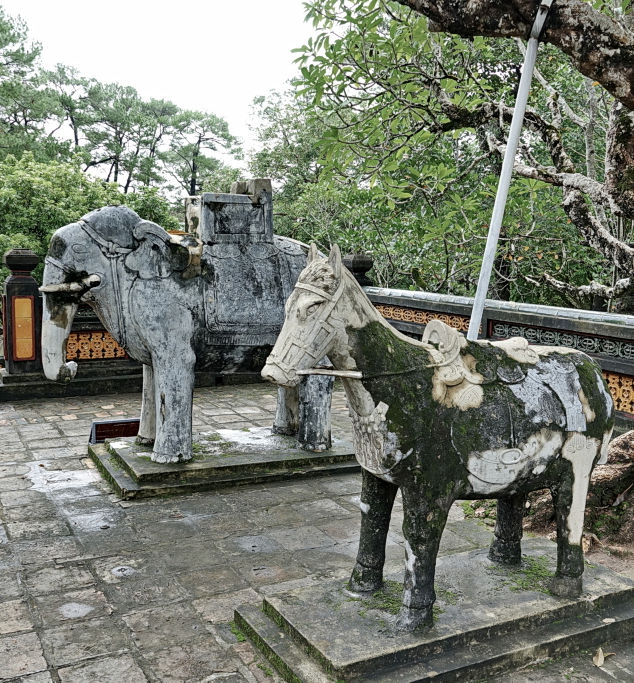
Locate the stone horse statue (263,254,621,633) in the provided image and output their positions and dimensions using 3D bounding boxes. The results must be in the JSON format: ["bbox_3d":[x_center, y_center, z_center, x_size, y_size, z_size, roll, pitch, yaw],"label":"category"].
[{"bbox_3d":[0.568,0.357,2.853,1.700,1.460,0.520,-1,7,-26],"label":"stone horse statue"}]

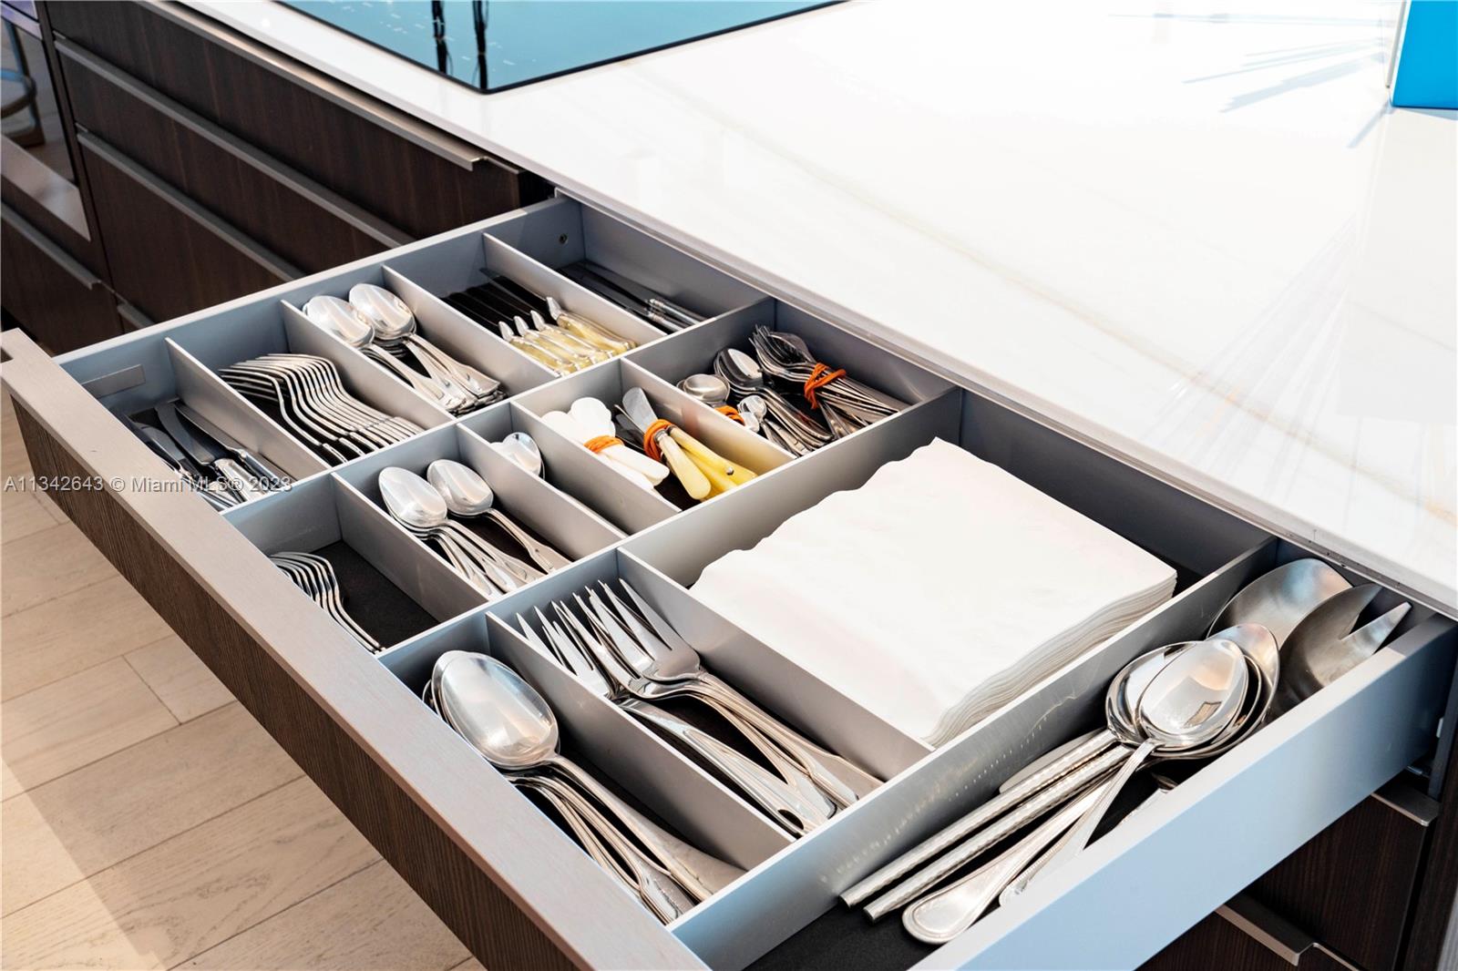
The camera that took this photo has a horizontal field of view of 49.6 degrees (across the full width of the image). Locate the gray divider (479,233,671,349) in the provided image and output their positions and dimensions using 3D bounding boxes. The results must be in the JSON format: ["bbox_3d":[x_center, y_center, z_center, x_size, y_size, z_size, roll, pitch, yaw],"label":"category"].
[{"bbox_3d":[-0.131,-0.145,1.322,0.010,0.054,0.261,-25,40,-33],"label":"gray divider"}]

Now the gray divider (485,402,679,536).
[{"bbox_3d":[-0.104,0.004,1.085,0.029,0.054,0.200,-25,40,-33],"label":"gray divider"}]

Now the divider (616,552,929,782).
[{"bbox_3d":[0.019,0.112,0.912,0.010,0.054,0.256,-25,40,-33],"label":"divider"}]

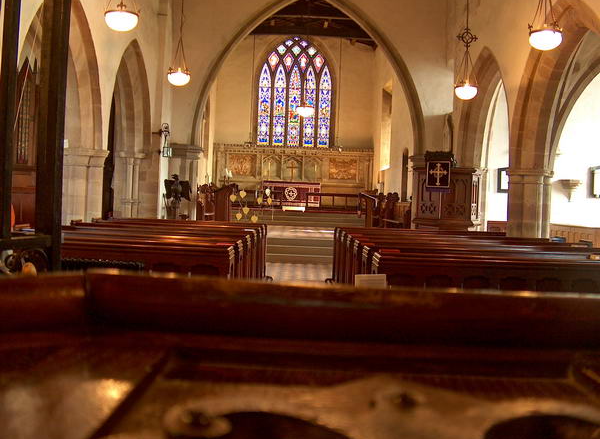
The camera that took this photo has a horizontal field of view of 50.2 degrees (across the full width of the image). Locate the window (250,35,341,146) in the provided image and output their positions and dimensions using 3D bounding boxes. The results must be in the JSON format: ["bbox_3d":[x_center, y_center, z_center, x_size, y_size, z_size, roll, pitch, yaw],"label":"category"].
[{"bbox_3d":[-0.177,-5.053,25.200,3.350,4.200,0.350,2,2,0],"label":"window"}]

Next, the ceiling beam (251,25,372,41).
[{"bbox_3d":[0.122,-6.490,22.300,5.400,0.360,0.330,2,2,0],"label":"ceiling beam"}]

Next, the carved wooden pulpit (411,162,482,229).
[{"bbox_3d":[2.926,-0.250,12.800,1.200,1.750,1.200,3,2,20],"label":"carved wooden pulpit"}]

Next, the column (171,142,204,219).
[{"bbox_3d":[-2.546,-0.566,14.500,0.720,2.300,0.750,2,2,0],"label":"column"}]

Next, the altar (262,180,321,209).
[{"bbox_3d":[-0.306,-0.925,24.500,2.150,0.980,0.800,2,2,0],"label":"altar"}]

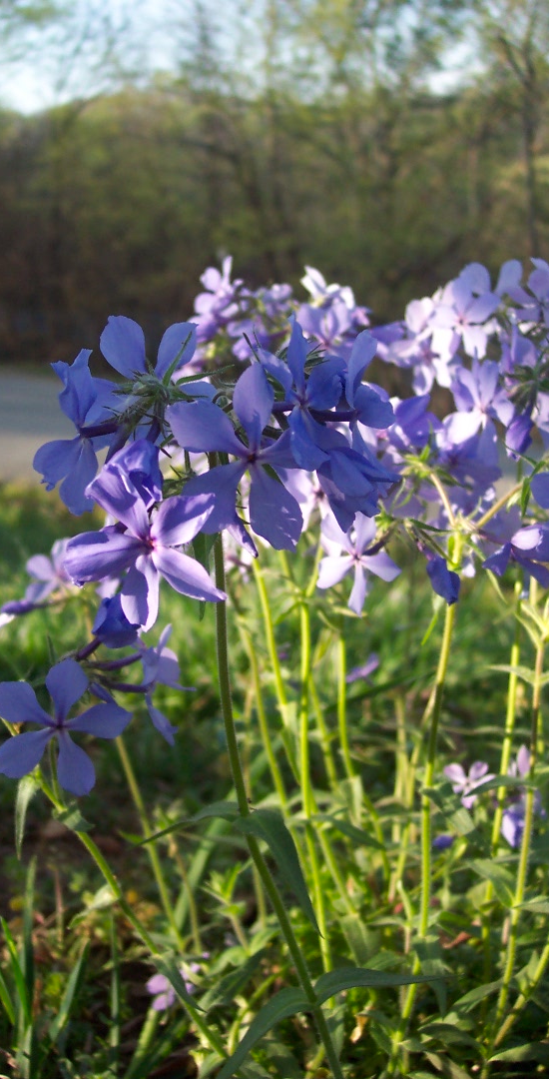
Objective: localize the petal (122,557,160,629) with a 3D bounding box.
[{"bbox_3d":[-0.028,0.012,0.250,0.009,0.016,0.005,7,11,-1],"label":"petal"}]

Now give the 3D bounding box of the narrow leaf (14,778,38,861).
[{"bbox_3d":[-0.057,0.063,0.260,0.004,0.019,0.004,-4,-17,23],"label":"narrow leaf"}]

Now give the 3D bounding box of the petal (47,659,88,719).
[{"bbox_3d":[-0.056,0.040,0.300,0.011,0.016,0.004,8,0,3],"label":"petal"}]

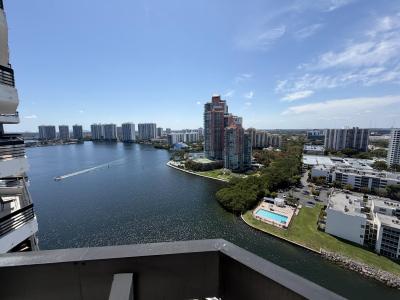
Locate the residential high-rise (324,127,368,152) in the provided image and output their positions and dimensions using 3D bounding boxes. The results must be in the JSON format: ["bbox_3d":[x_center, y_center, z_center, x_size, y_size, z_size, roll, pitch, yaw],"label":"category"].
[{"bbox_3d":[326.978,-19.985,359.424,22.000,55.070,70.633,-7,9,-41],"label":"residential high-rise"}]

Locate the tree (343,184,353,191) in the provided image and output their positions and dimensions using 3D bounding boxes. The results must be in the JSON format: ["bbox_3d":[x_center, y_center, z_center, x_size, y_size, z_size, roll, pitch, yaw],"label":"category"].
[{"bbox_3d":[130.556,32.960,142.339,5.862,5.847,5.276,6,9,43],"label":"tree"}]

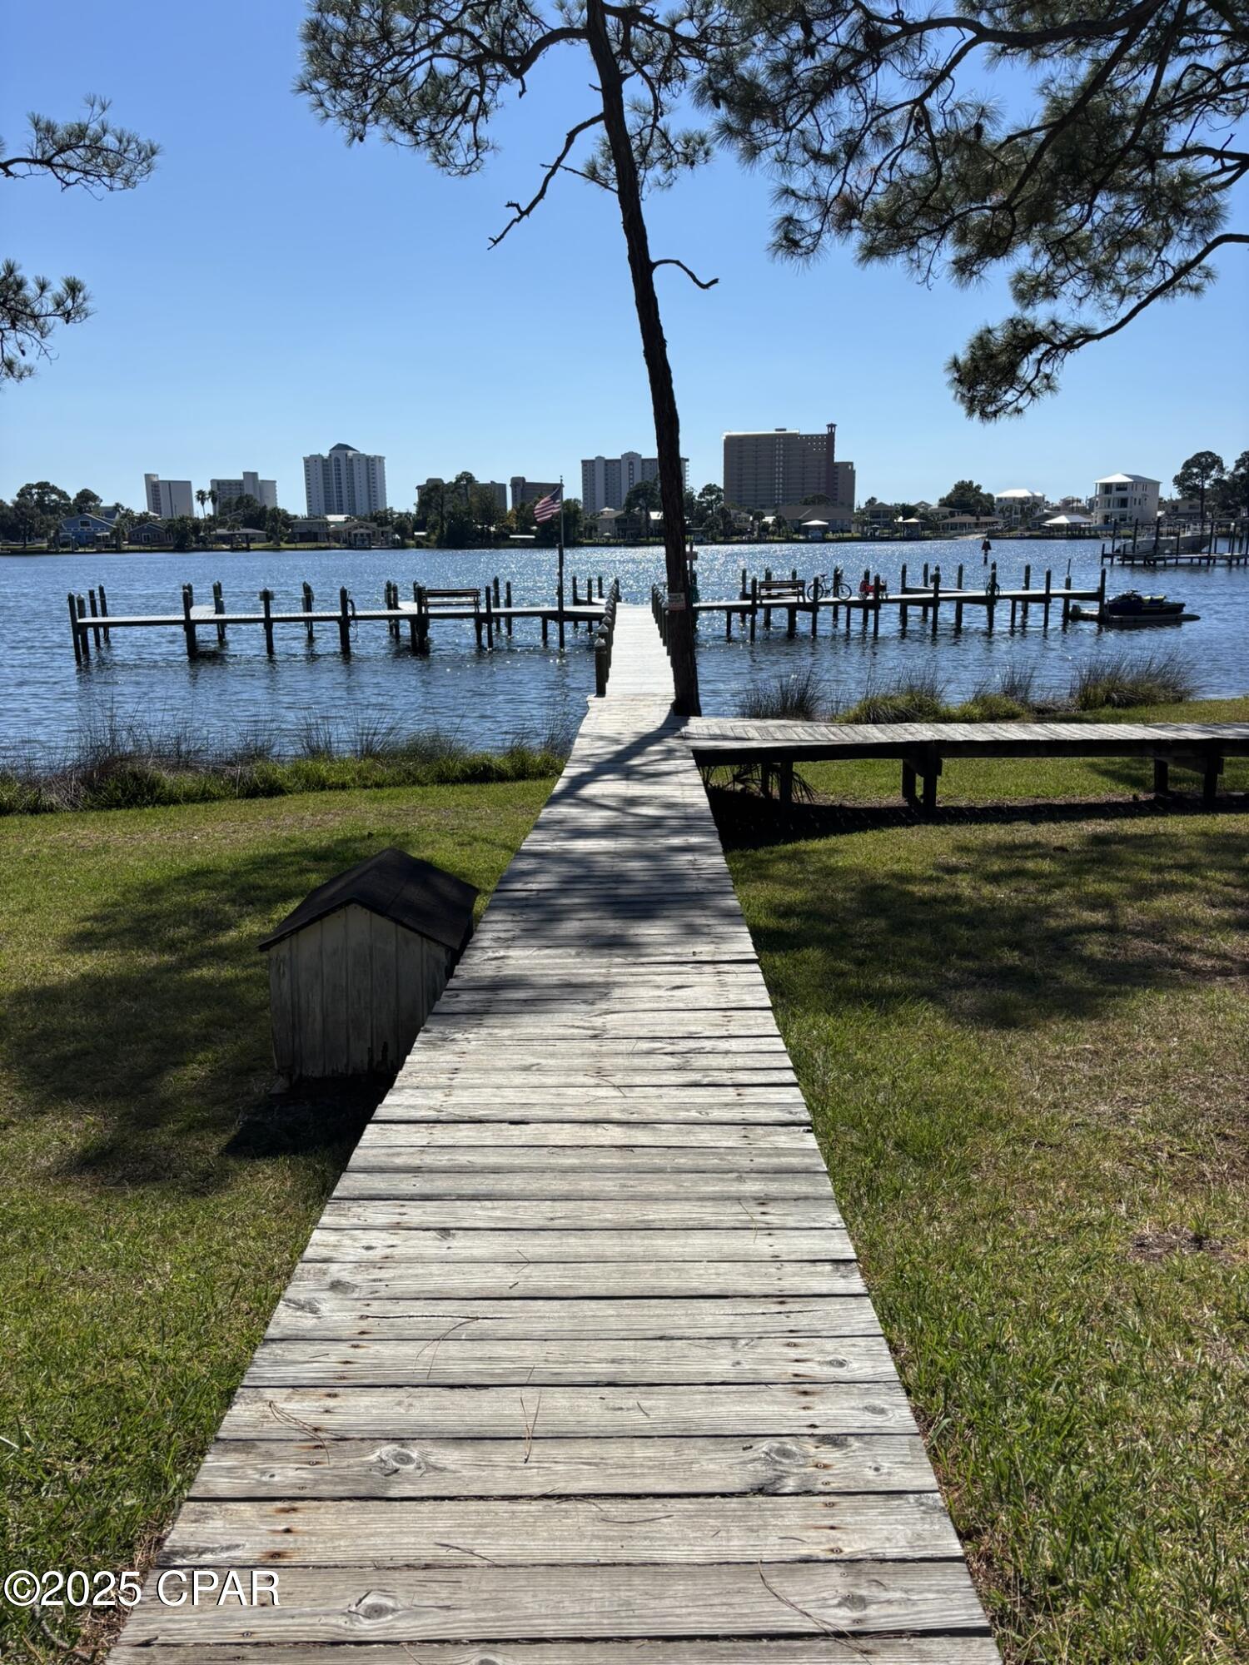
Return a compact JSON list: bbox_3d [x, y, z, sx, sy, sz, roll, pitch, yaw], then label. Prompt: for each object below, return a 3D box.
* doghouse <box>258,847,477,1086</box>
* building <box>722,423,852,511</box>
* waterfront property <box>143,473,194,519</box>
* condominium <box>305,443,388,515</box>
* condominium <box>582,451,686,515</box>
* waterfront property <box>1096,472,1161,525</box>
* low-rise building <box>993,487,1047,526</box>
[{"bbox_3d":[-1.085,0.570,5.542,0.805,0.822,0.814,0,14,0],"label":"doghouse"},{"bbox_3d":[90.470,-196.018,690.000,69.772,50.503,22.000,2,14,12],"label":"building"},{"bbox_3d":[-320.760,-231.276,880.000,18.155,38.319,45.000,-10,17,-34],"label":"waterfront property"},{"bbox_3d":[-195.844,-242.333,880.000,48.703,56.615,25.000,2,14,10],"label":"condominium"},{"bbox_3d":[7.199,-214.598,785.000,65.754,43.150,18.000,3,14,14],"label":"condominium"},{"bbox_3d":[116.637,-77.128,290.000,8.364,11.563,16.728,11,18,41],"label":"waterfront property"},{"bbox_3d":[118.608,-97.466,375.000,12.411,10.852,13.000,7,16,27],"label":"low-rise building"}]

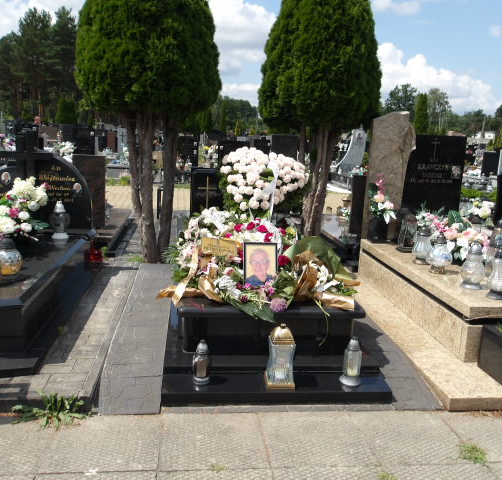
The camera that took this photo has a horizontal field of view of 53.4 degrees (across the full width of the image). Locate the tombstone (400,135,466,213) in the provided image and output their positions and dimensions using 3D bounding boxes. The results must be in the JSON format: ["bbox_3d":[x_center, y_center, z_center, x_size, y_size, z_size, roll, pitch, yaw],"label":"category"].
[{"bbox_3d":[1.843,-0.544,5.152,0.660,1.050,0.110,1,12,-6],"label":"tombstone"}]

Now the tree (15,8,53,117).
[{"bbox_3d":[-25.154,-19.577,58.000,4.300,14.000,4.300,1,12,-6],"label":"tree"}]

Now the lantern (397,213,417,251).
[{"bbox_3d":[1.459,-0.077,4.636,0.175,0.355,0.175,1,12,-8],"label":"lantern"}]

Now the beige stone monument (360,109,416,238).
[{"bbox_3d":[1.402,-0.639,5.144,0.430,1.280,0.180,2,12,-8],"label":"beige stone monument"}]

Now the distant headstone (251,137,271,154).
[{"bbox_3d":[0.321,-2.629,15.046,0.580,0.800,0.150,1,12,-8],"label":"distant headstone"}]

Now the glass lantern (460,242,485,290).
[{"bbox_3d":[1.621,0.179,3.628,0.180,0.330,0.180,2,12,-8],"label":"glass lantern"}]

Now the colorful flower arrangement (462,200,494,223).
[{"bbox_3d":[2.790,-0.351,6.150,0.390,0.320,0.320,1,12,-6],"label":"colorful flower arrangement"}]

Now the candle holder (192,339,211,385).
[{"bbox_3d":[-0.269,0.669,2.762,0.100,0.246,0.100,1,12,-6],"label":"candle holder"}]

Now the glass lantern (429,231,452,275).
[{"bbox_3d":[1.510,0.101,3.988,0.180,0.320,0.180,2,12,-8],"label":"glass lantern"}]

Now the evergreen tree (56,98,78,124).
[{"bbox_3d":[-11.088,-7.031,30.000,1.200,3.000,1.200,1,12,-6],"label":"evergreen tree"}]

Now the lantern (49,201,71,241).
[{"bbox_3d":[-1.696,-0.181,4.437,0.180,0.330,0.180,2,12,-8],"label":"lantern"}]

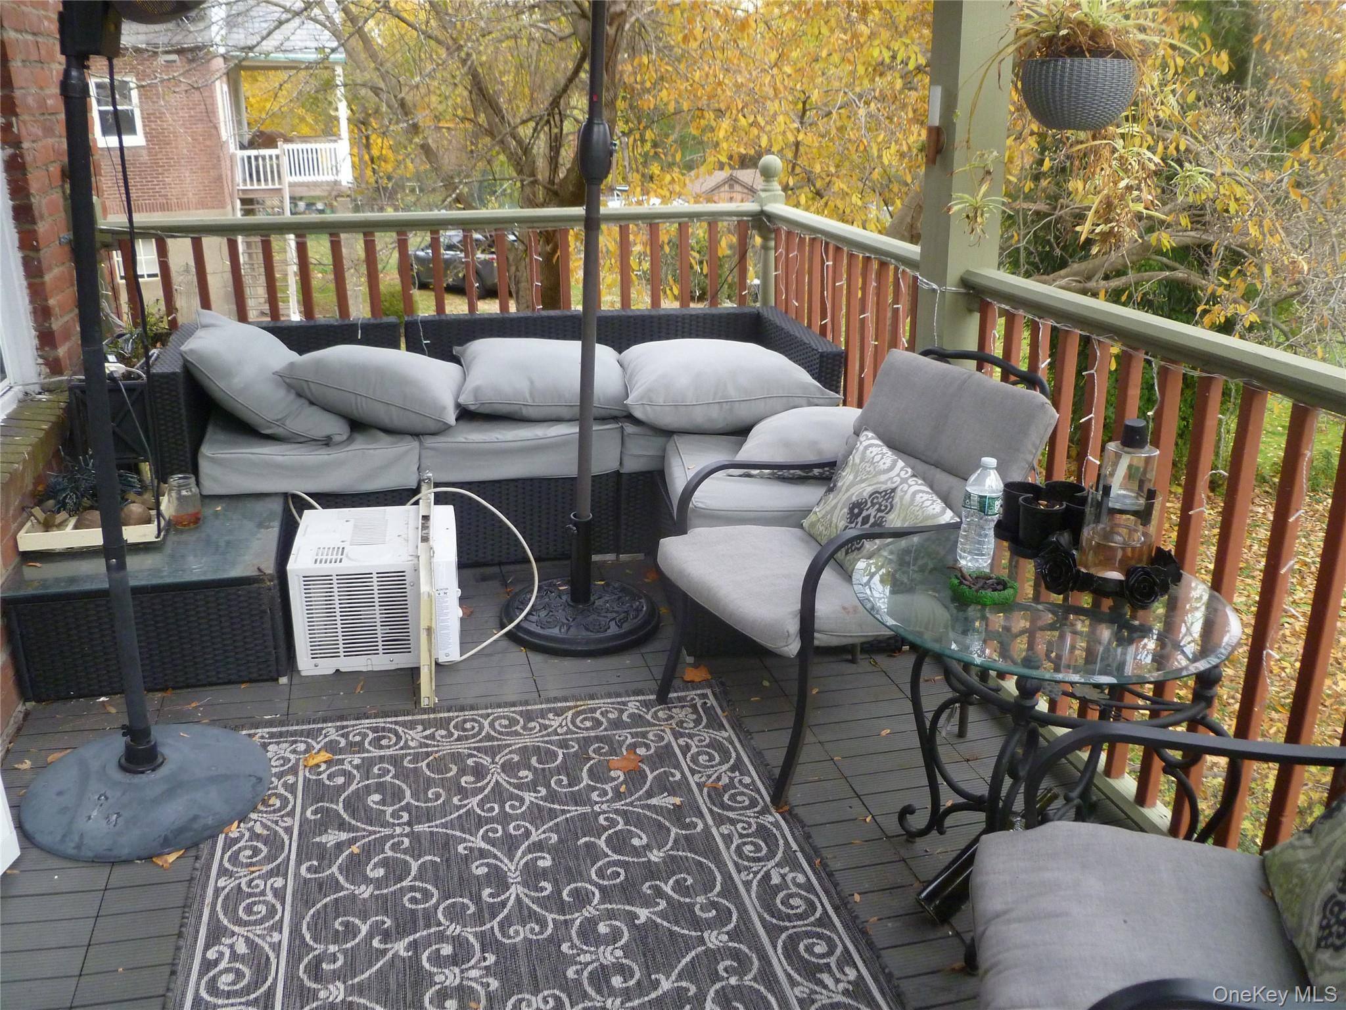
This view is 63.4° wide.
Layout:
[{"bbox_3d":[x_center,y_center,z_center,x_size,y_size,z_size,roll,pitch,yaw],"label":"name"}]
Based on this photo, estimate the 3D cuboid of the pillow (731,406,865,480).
[{"bbox_3d":[0.370,-0.214,3.330,0.450,0.145,0.410,0,20,-1],"label":"pillow"}]

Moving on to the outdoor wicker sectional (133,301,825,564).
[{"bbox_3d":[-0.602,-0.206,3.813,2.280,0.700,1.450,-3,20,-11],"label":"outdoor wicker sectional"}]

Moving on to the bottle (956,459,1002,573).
[{"bbox_3d":[0.565,0.016,2.005,0.066,0.203,0.066,-5,20,-15],"label":"bottle"}]

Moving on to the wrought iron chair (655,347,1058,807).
[{"bbox_3d":[0.422,0.127,2.642,0.750,0.880,0.580,-9,22,-26],"label":"wrought iron chair"}]

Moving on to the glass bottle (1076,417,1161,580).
[{"bbox_3d":[0.822,-0.013,1.966,0.135,0.268,0.135,-5,20,-15],"label":"glass bottle"}]

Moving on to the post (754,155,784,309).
[{"bbox_3d":[0.385,-0.800,4.635,0.098,1.290,0.098,-5,20,-15],"label":"post"}]

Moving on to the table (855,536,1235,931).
[{"bbox_3d":[0.638,0.466,2.025,0.646,0.658,0.646,-5,20,-15],"label":"table"}]

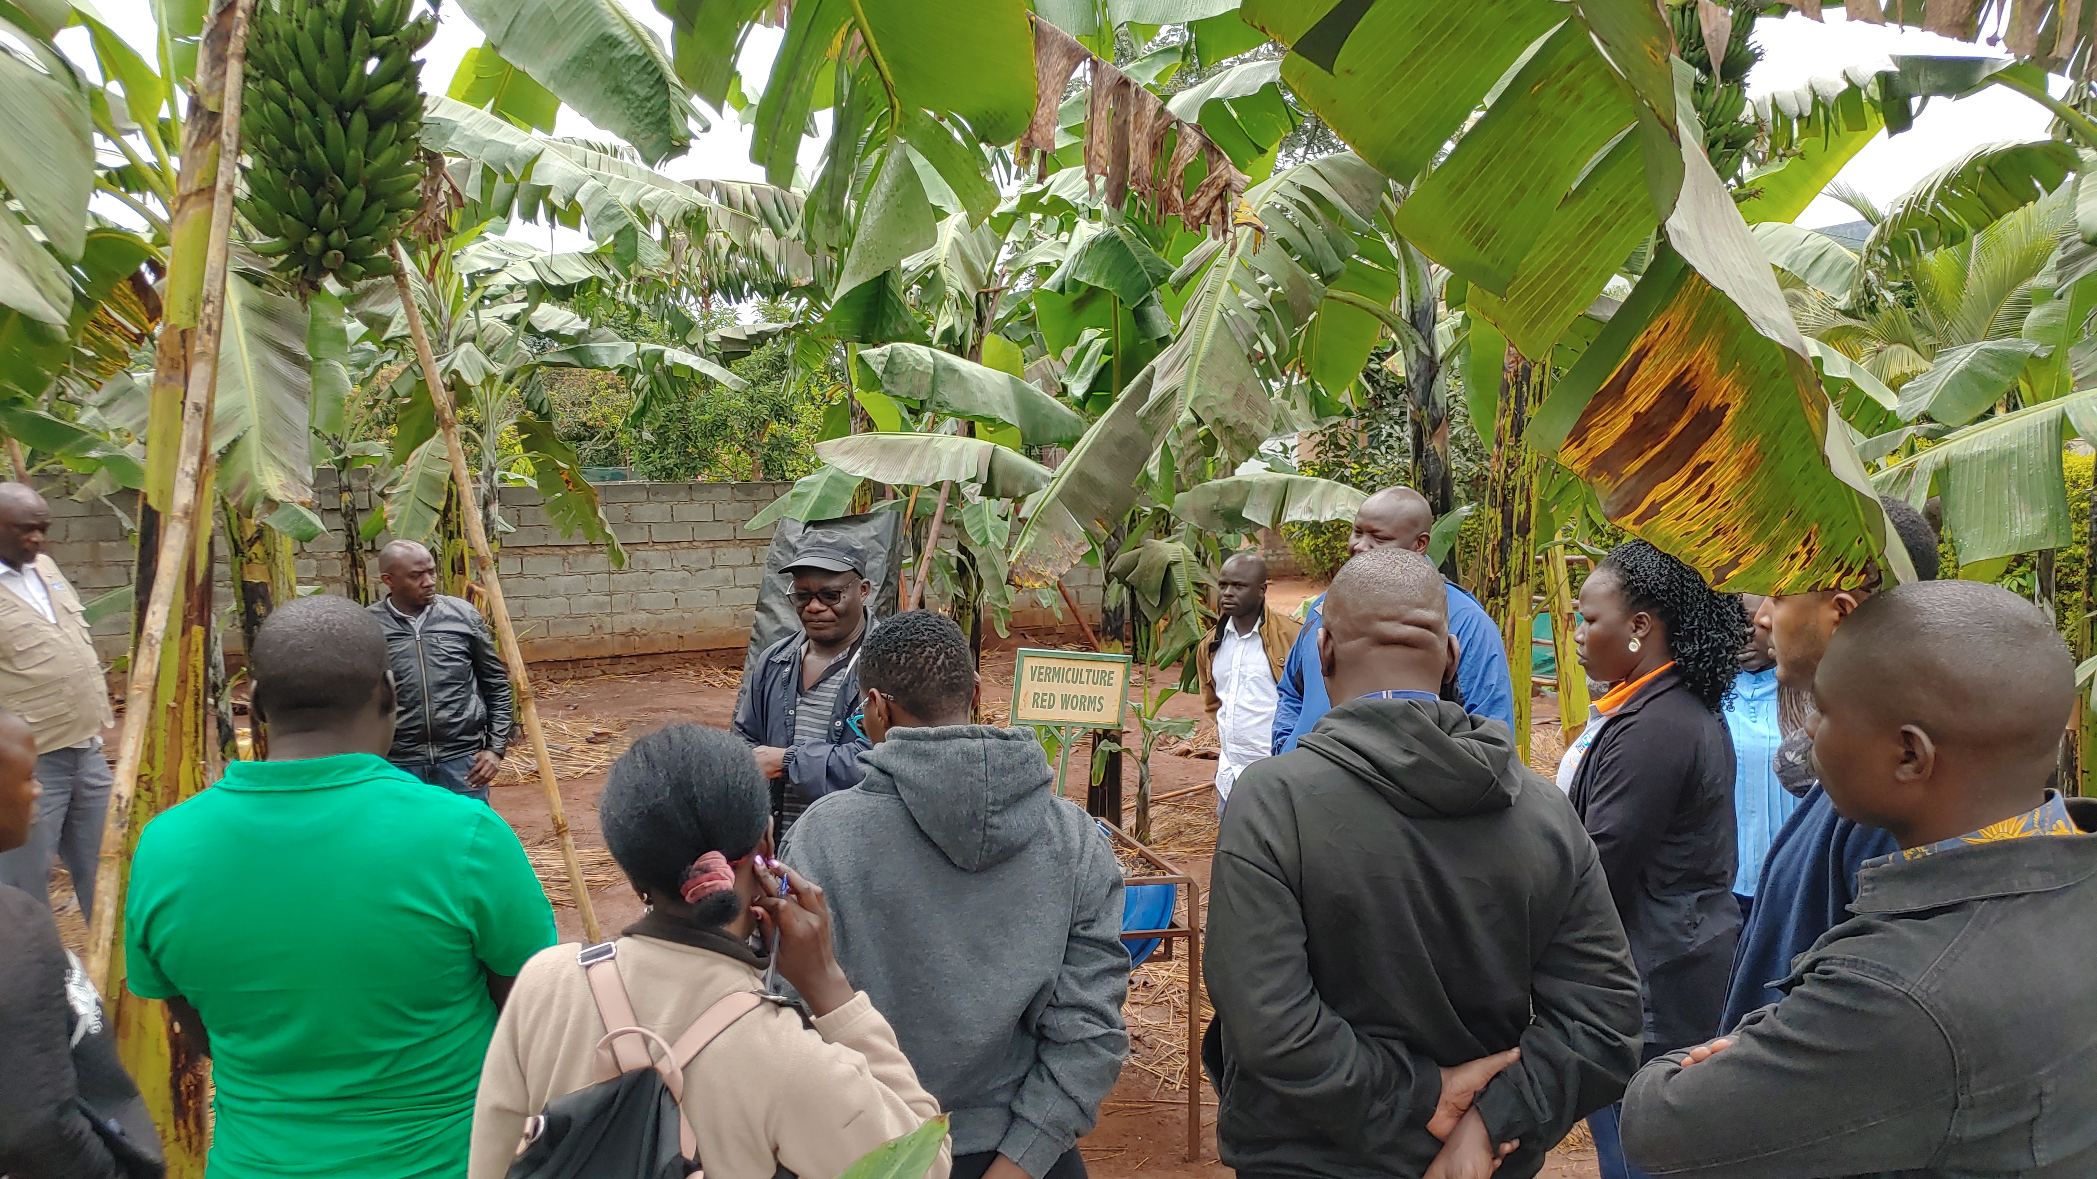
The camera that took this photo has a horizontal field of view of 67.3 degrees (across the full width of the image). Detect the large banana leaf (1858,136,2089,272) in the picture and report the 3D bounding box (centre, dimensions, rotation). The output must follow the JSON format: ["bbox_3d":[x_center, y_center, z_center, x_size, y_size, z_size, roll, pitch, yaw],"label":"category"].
[{"bbox_3d":[4.337,-1.797,7.400,1.150,0.420,0.450,-25,2,1],"label":"large banana leaf"}]

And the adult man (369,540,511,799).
[{"bbox_3d":[-2.246,0.670,5.785,0.540,1.700,0.330,-1,2,-16],"label":"adult man"}]

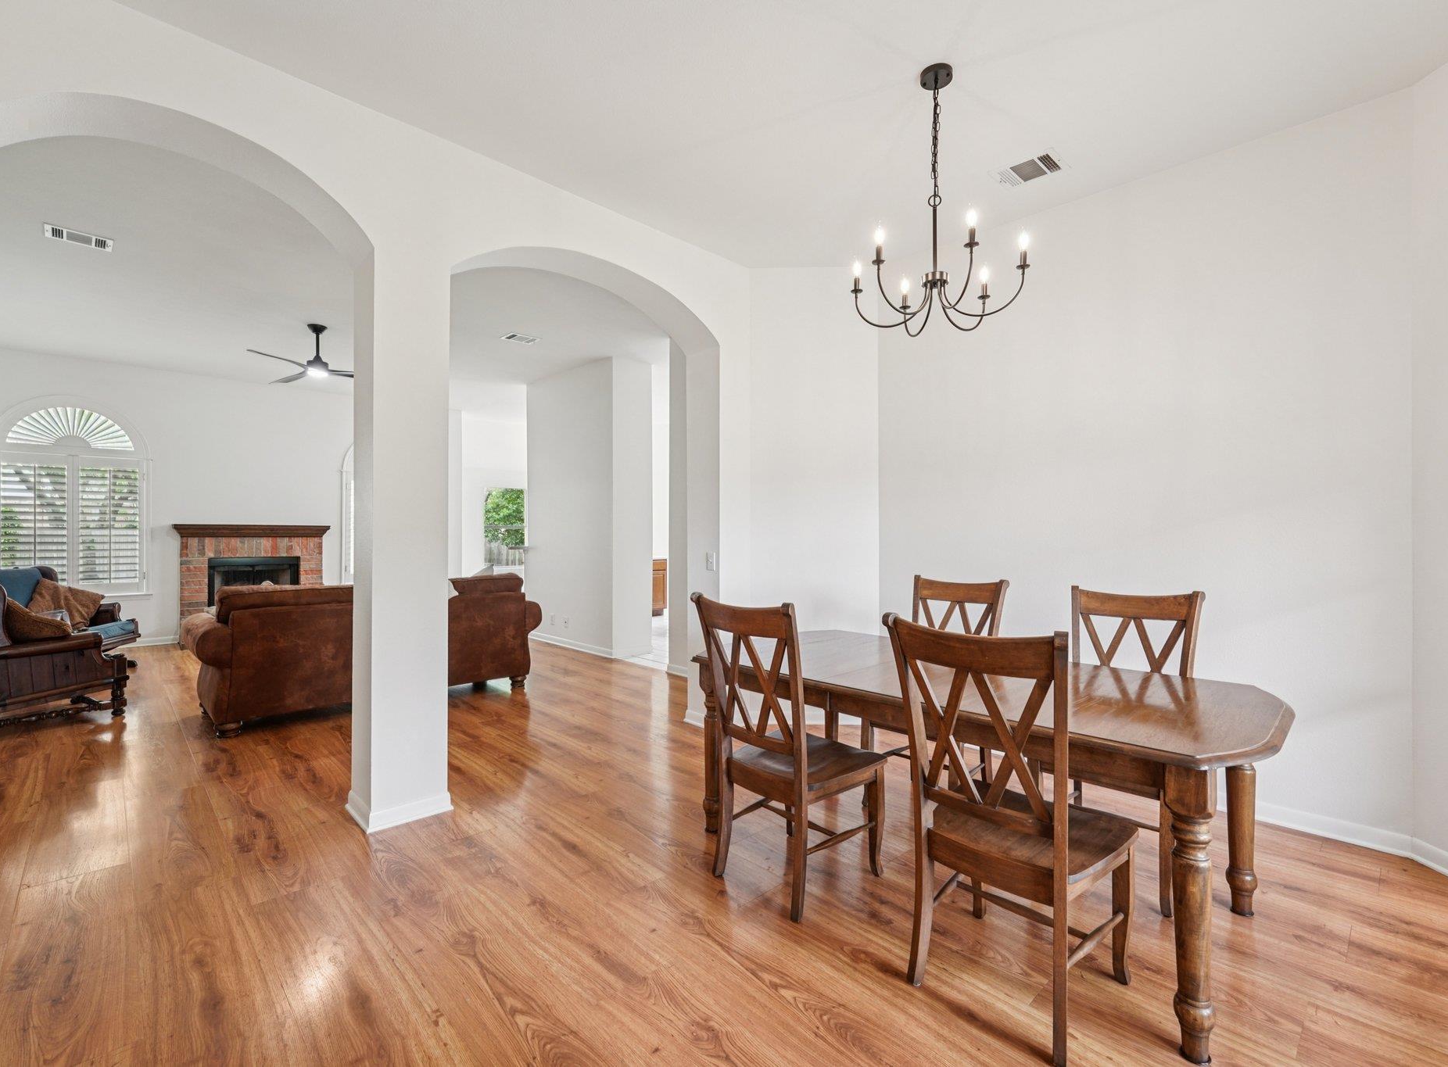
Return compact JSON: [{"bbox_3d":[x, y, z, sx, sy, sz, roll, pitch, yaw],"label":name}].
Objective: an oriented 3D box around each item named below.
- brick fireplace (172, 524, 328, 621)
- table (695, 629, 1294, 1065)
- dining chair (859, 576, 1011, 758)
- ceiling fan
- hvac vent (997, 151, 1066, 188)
[{"bbox_3d":[-5.513,0.583,7.300,1.449,1.355,0.560,0,0,-43],"label":"brick fireplace"},{"bbox_3d":[0.845,0.889,2.375,1.953,0.743,1.008,0,0,45],"label":"table"},{"bbox_3d":[0.965,0.743,2.897,0.548,1.033,0.485,0,0,-43],"label":"dining chair"},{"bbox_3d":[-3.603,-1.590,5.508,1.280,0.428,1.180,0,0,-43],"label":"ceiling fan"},{"bbox_3d":[1.521,-1.796,3.098,0.250,0.025,0.290,0,0,-43],"label":"hvac vent"}]

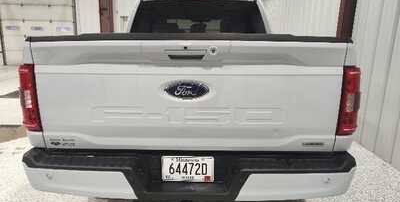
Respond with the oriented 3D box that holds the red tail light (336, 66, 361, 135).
[{"bbox_3d":[0.810,-0.006,1.471,0.115,0.386,0.130,0,13,1],"label":"red tail light"}]

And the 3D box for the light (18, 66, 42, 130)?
[{"bbox_3d":[-0.936,-0.021,1.500,0.115,0.386,0.130,0,13,1],"label":"light"}]

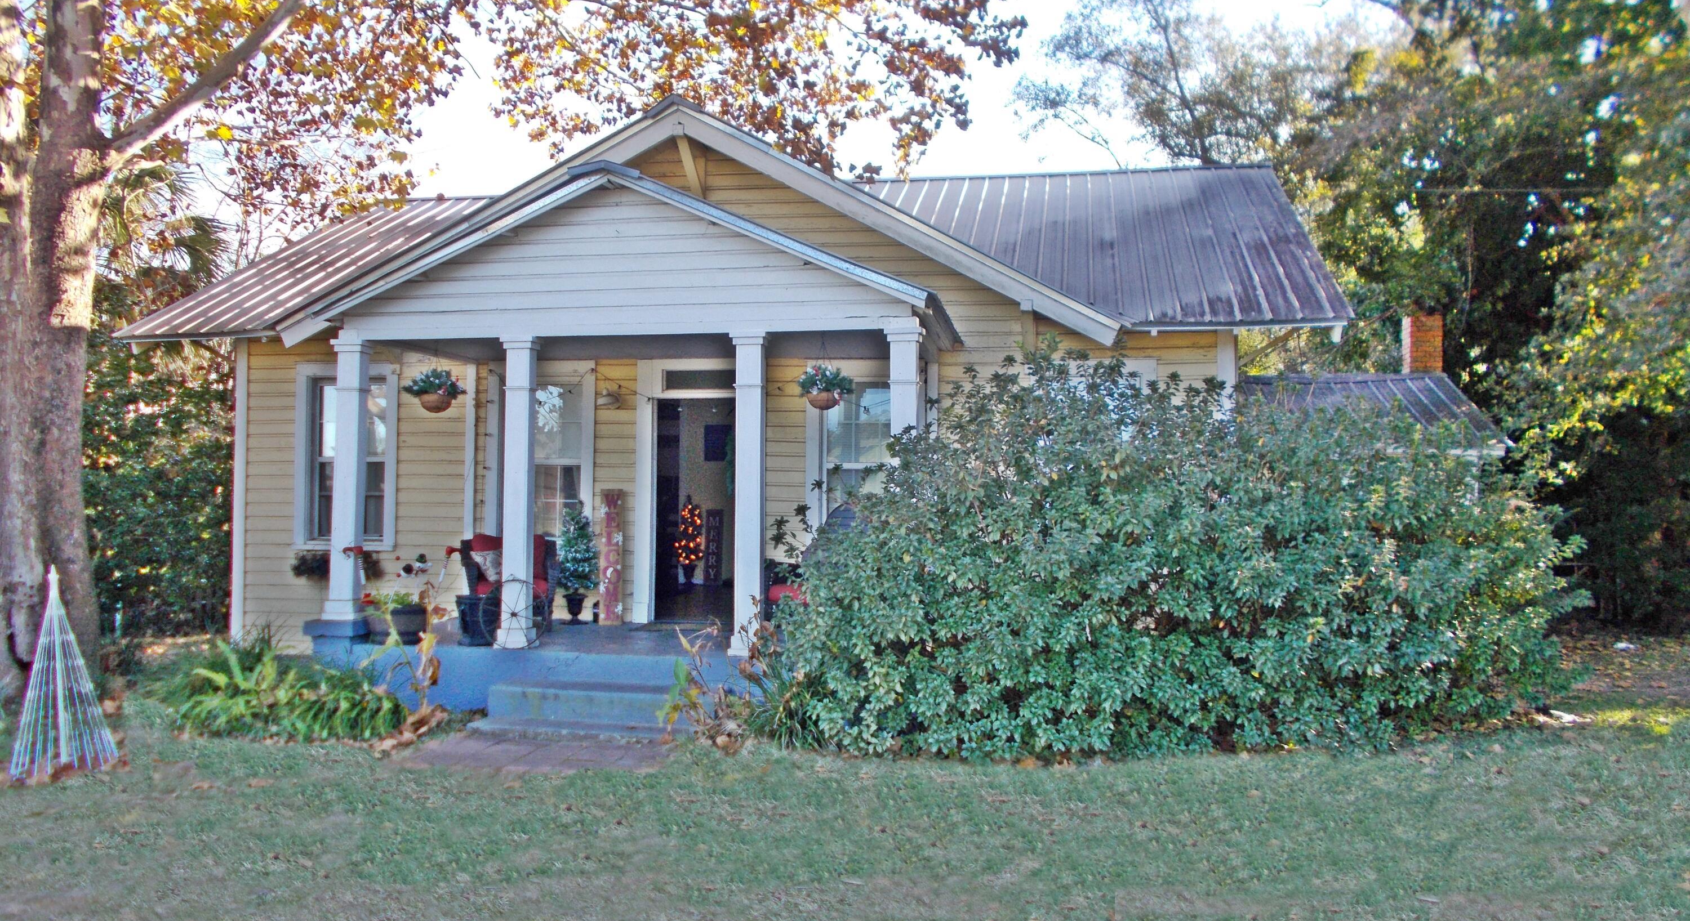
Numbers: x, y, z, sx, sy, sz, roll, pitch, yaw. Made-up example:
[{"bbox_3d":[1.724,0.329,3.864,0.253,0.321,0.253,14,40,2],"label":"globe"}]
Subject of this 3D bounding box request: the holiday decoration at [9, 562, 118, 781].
[{"bbox_3d":[-4.809,1.259,7.812,0.670,1.200,0.670,1,-1,0],"label":"holiday decoration"}]

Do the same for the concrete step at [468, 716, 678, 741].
[{"bbox_3d":[-1.762,1.867,8.818,1.600,0.110,0.370,0,-1,11],"label":"concrete step"}]

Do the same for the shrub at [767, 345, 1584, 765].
[{"bbox_3d":[2.414,0.581,9.290,5.750,2.750,2.500,1,-1,0],"label":"shrub"}]

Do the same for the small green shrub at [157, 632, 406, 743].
[{"bbox_3d":[-4.097,1.590,9.168,1.800,0.600,1.200,0,-1,11],"label":"small green shrub"}]

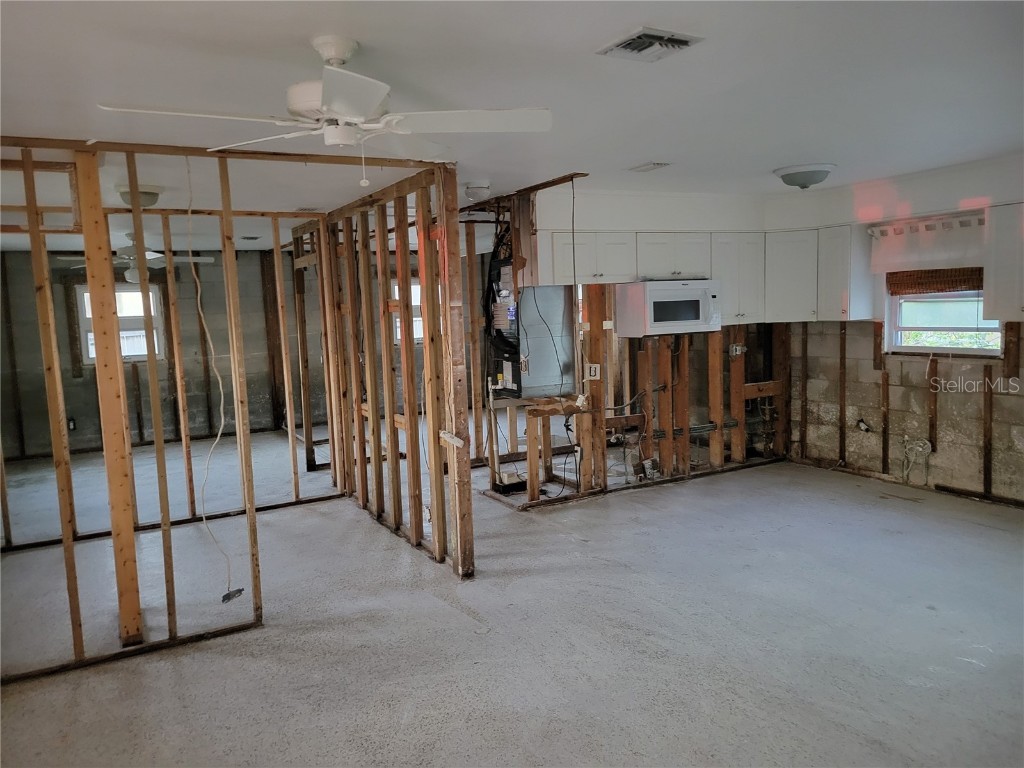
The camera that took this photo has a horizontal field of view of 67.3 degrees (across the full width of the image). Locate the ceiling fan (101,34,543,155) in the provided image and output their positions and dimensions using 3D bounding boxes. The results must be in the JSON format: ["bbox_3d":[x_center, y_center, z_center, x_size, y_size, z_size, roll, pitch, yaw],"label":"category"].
[{"bbox_3d":[-0.559,-0.873,2.314,1.274,0.311,1.274,-6,7,-29],"label":"ceiling fan"}]

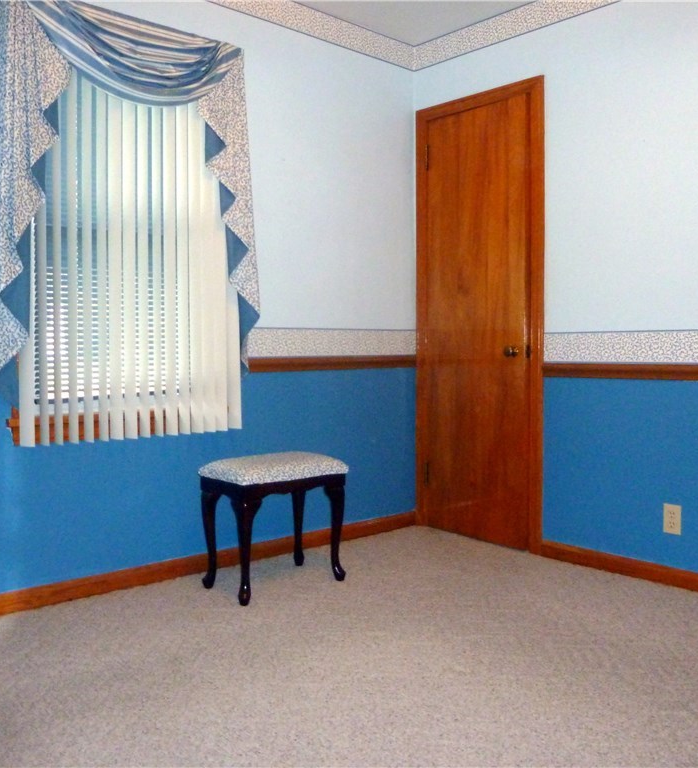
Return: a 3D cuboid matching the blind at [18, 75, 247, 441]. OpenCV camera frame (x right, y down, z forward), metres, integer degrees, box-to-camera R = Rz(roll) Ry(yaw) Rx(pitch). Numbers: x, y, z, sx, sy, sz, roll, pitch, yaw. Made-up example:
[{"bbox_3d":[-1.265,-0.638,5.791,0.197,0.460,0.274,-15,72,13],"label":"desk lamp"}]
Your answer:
[{"bbox_3d":[-0.776,-0.481,2.735,0.845,1.365,0.090,-2,3,-39],"label":"blind"}]

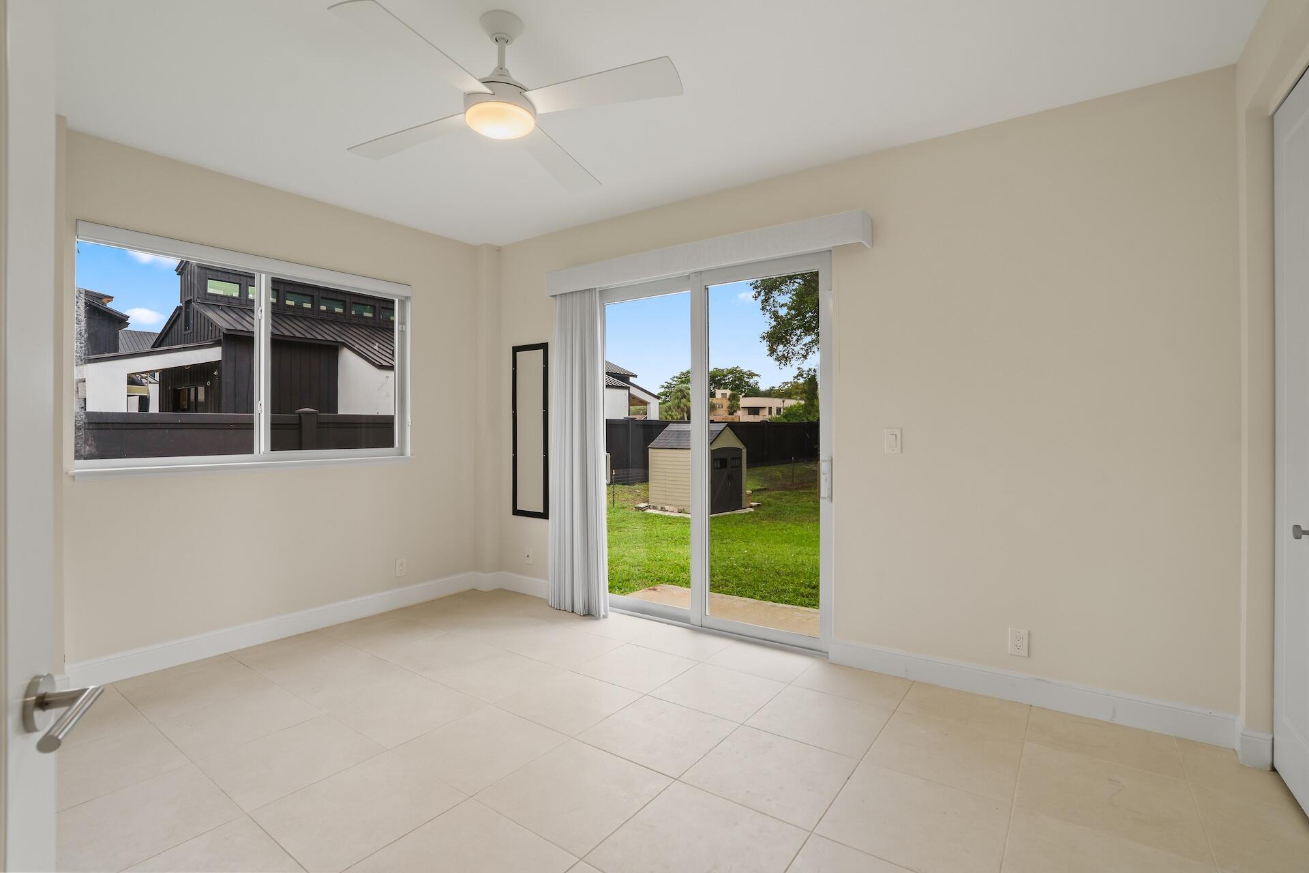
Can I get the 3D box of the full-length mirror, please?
[{"bbox_3d":[-0.922,-0.039,4.319,0.370,1.281,0.020,0,1,33],"label":"full-length mirror"}]

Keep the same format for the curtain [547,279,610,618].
[{"bbox_3d":[-0.523,0.088,3.966,0.484,2.213,0.104,0,1,33],"label":"curtain"}]

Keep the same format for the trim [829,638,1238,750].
[{"bbox_3d":[1.615,1.154,2.714,1.581,0.130,0.018,0,1,33],"label":"trim"}]

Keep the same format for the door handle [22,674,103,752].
[{"bbox_3d":[-0.694,0.322,0.671,0.063,0.065,0.164,0,1,-29],"label":"door handle"}]

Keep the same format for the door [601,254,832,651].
[{"bbox_3d":[0.288,0.097,3.621,1.630,2.223,0.109,0,1,33],"label":"door"}]

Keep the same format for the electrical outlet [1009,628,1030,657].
[{"bbox_3d":[1.675,0.949,2.675,0.077,0.126,0.010,0,1,33],"label":"electrical outlet"}]

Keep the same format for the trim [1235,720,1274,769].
[{"bbox_3d":[2.261,1.157,2.197,0.099,0.135,0.111,0,1,33],"label":"trim"}]

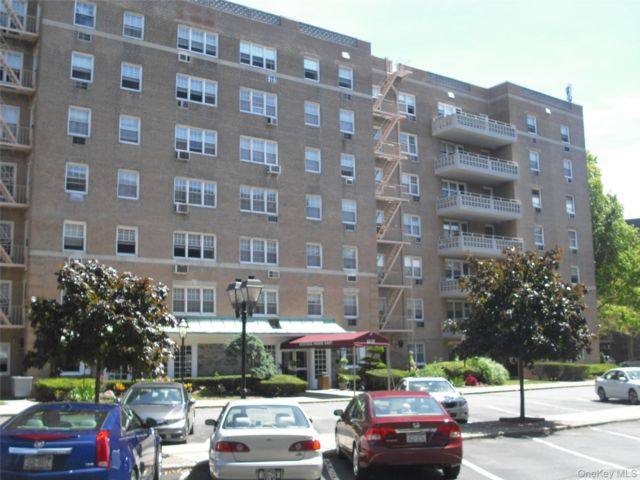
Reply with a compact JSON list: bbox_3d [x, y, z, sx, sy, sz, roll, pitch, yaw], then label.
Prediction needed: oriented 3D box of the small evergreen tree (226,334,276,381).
[{"bbox_3d":[-3.360,5.980,34.000,2.500,3.000,2.400,-1,-10,0],"label":"small evergreen tree"}]

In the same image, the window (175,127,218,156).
[{"bbox_3d":[-6.420,-5.160,36.595,2.300,1.370,0.150,5,-11,-32],"label":"window"}]

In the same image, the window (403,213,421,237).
[{"bbox_3d":[6.253,-0.974,47.576,1.502,1.431,0.150,5,-11,-33],"label":"window"}]

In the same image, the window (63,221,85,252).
[{"bbox_3d":[-11.508,-0.142,32.904,1.035,1.384,0.150,5,-11,-33],"label":"window"}]

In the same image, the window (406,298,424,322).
[{"bbox_3d":[6.124,4.492,45.150,1.370,1.360,0.150,5,-11,-32],"label":"window"}]

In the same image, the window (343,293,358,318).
[{"bbox_3d":[1.828,3.859,41.266,1.061,1.384,0.150,5,-11,-33],"label":"window"}]

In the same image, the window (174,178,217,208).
[{"bbox_3d":[-6.448,-2.434,36.598,2.347,1.418,0.150,5,-11,-33],"label":"window"}]

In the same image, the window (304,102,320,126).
[{"bbox_3d":[-0.481,-7.455,41.694,1.063,1.384,0.150,5,-11,-33],"label":"window"}]

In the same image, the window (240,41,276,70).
[{"bbox_3d":[-3.514,-10.493,40.168,2.379,1.384,0.150,5,-11,-33],"label":"window"}]

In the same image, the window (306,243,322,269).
[{"bbox_3d":[-0.293,0.883,39.405,1.041,1.388,0.150,5,-11,-33],"label":"window"}]

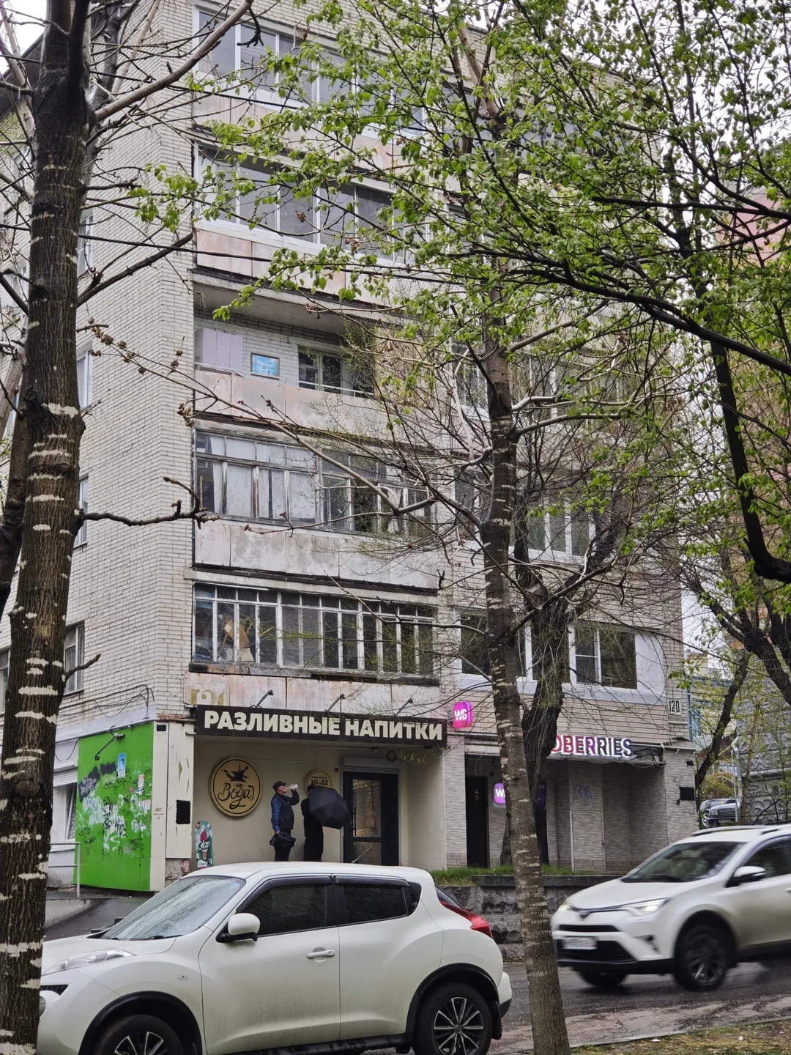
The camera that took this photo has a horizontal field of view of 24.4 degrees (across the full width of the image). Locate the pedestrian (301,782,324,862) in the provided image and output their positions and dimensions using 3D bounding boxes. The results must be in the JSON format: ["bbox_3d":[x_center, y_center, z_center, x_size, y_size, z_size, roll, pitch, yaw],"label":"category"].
[{"bbox_3d":[-1.485,5.594,33.575,0.520,1.730,0.420,7,-15,-31],"label":"pedestrian"}]

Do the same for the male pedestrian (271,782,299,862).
[{"bbox_3d":[-2.023,5.515,33.287,0.480,1.780,0.520,-4,-13,15],"label":"male pedestrian"}]

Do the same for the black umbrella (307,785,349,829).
[{"bbox_3d":[-1.255,5.105,33.288,0.900,0.900,0.560,7,-33,-31],"label":"black umbrella"}]

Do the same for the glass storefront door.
[{"bbox_3d":[-0.467,5.728,35.016,1.280,2.070,0.100,7,-15,-33],"label":"glass storefront door"}]

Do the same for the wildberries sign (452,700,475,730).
[{"bbox_3d":[1.305,3.576,34.786,0.160,0.520,0.480,7,-15,-33],"label":"wildberries sign"}]

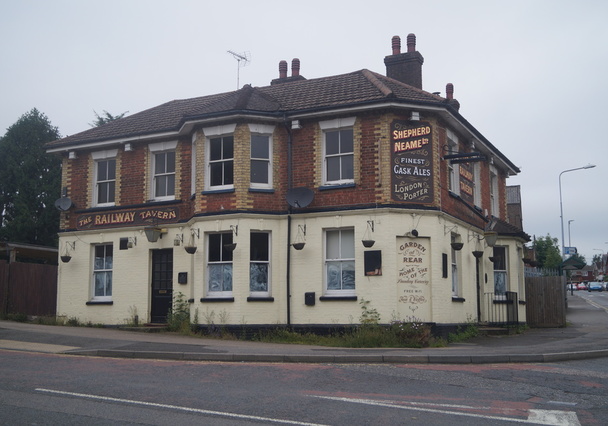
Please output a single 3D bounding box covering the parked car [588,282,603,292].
[{"bbox_3d":[42.048,10.721,99.845,1.800,1.500,4.100,-4,-9,24],"label":"parked car"}]

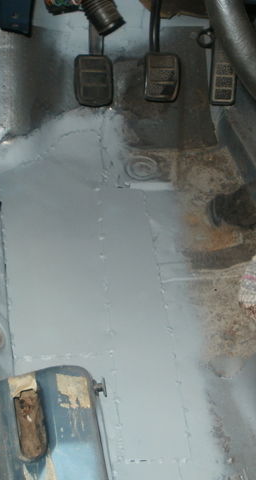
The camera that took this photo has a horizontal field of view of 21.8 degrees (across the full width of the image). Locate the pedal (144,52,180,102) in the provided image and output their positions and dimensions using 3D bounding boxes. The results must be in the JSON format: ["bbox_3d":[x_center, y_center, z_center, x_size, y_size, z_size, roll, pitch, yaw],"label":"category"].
[{"bbox_3d":[0.060,-0.283,1.160,0.061,0.084,0.025,0,19,0],"label":"pedal"}]

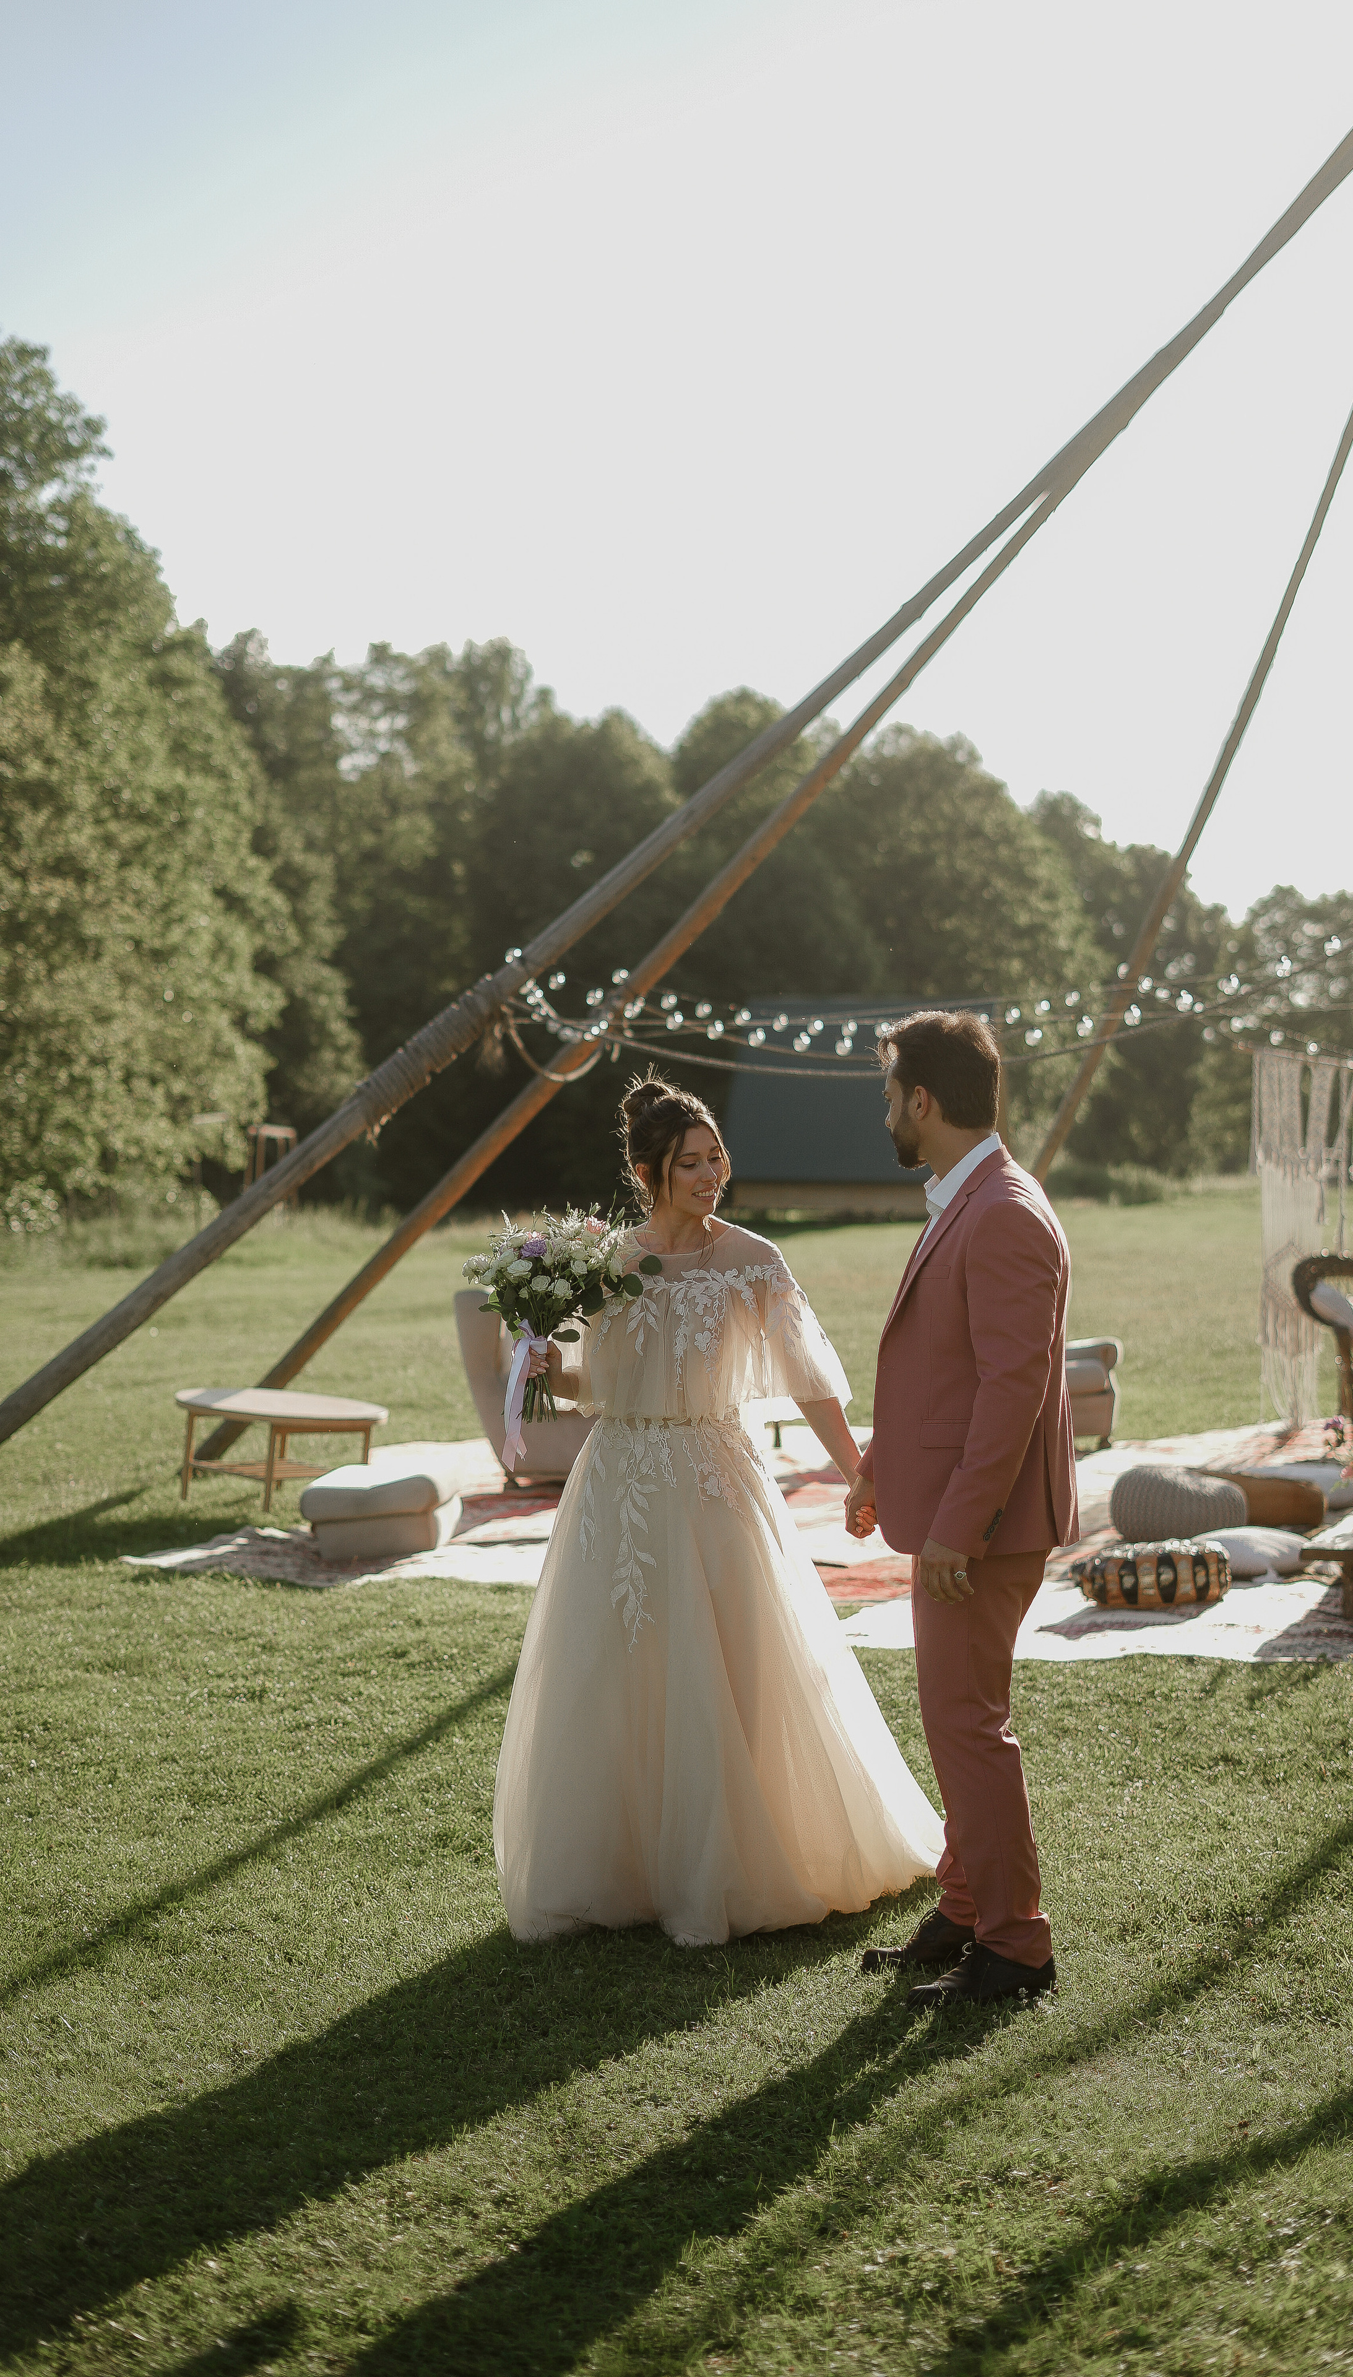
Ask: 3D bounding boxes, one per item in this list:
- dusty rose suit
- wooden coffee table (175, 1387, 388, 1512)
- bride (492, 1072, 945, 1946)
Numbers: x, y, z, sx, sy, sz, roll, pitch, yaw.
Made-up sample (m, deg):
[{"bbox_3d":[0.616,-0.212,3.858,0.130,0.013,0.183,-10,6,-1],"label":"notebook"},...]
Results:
[{"bbox_3d":[0.530,0.677,6.074,0.400,1.490,0.540,0,1,-18],"label":"dusty rose suit"},{"bbox_3d":[-1.639,1.095,13.574,0.930,0.425,0.840,5,2,43],"label":"wooden coffee table"},{"bbox_3d":[0.100,0.604,6.763,0.950,1.670,0.900,0,1,12],"label":"bride"}]

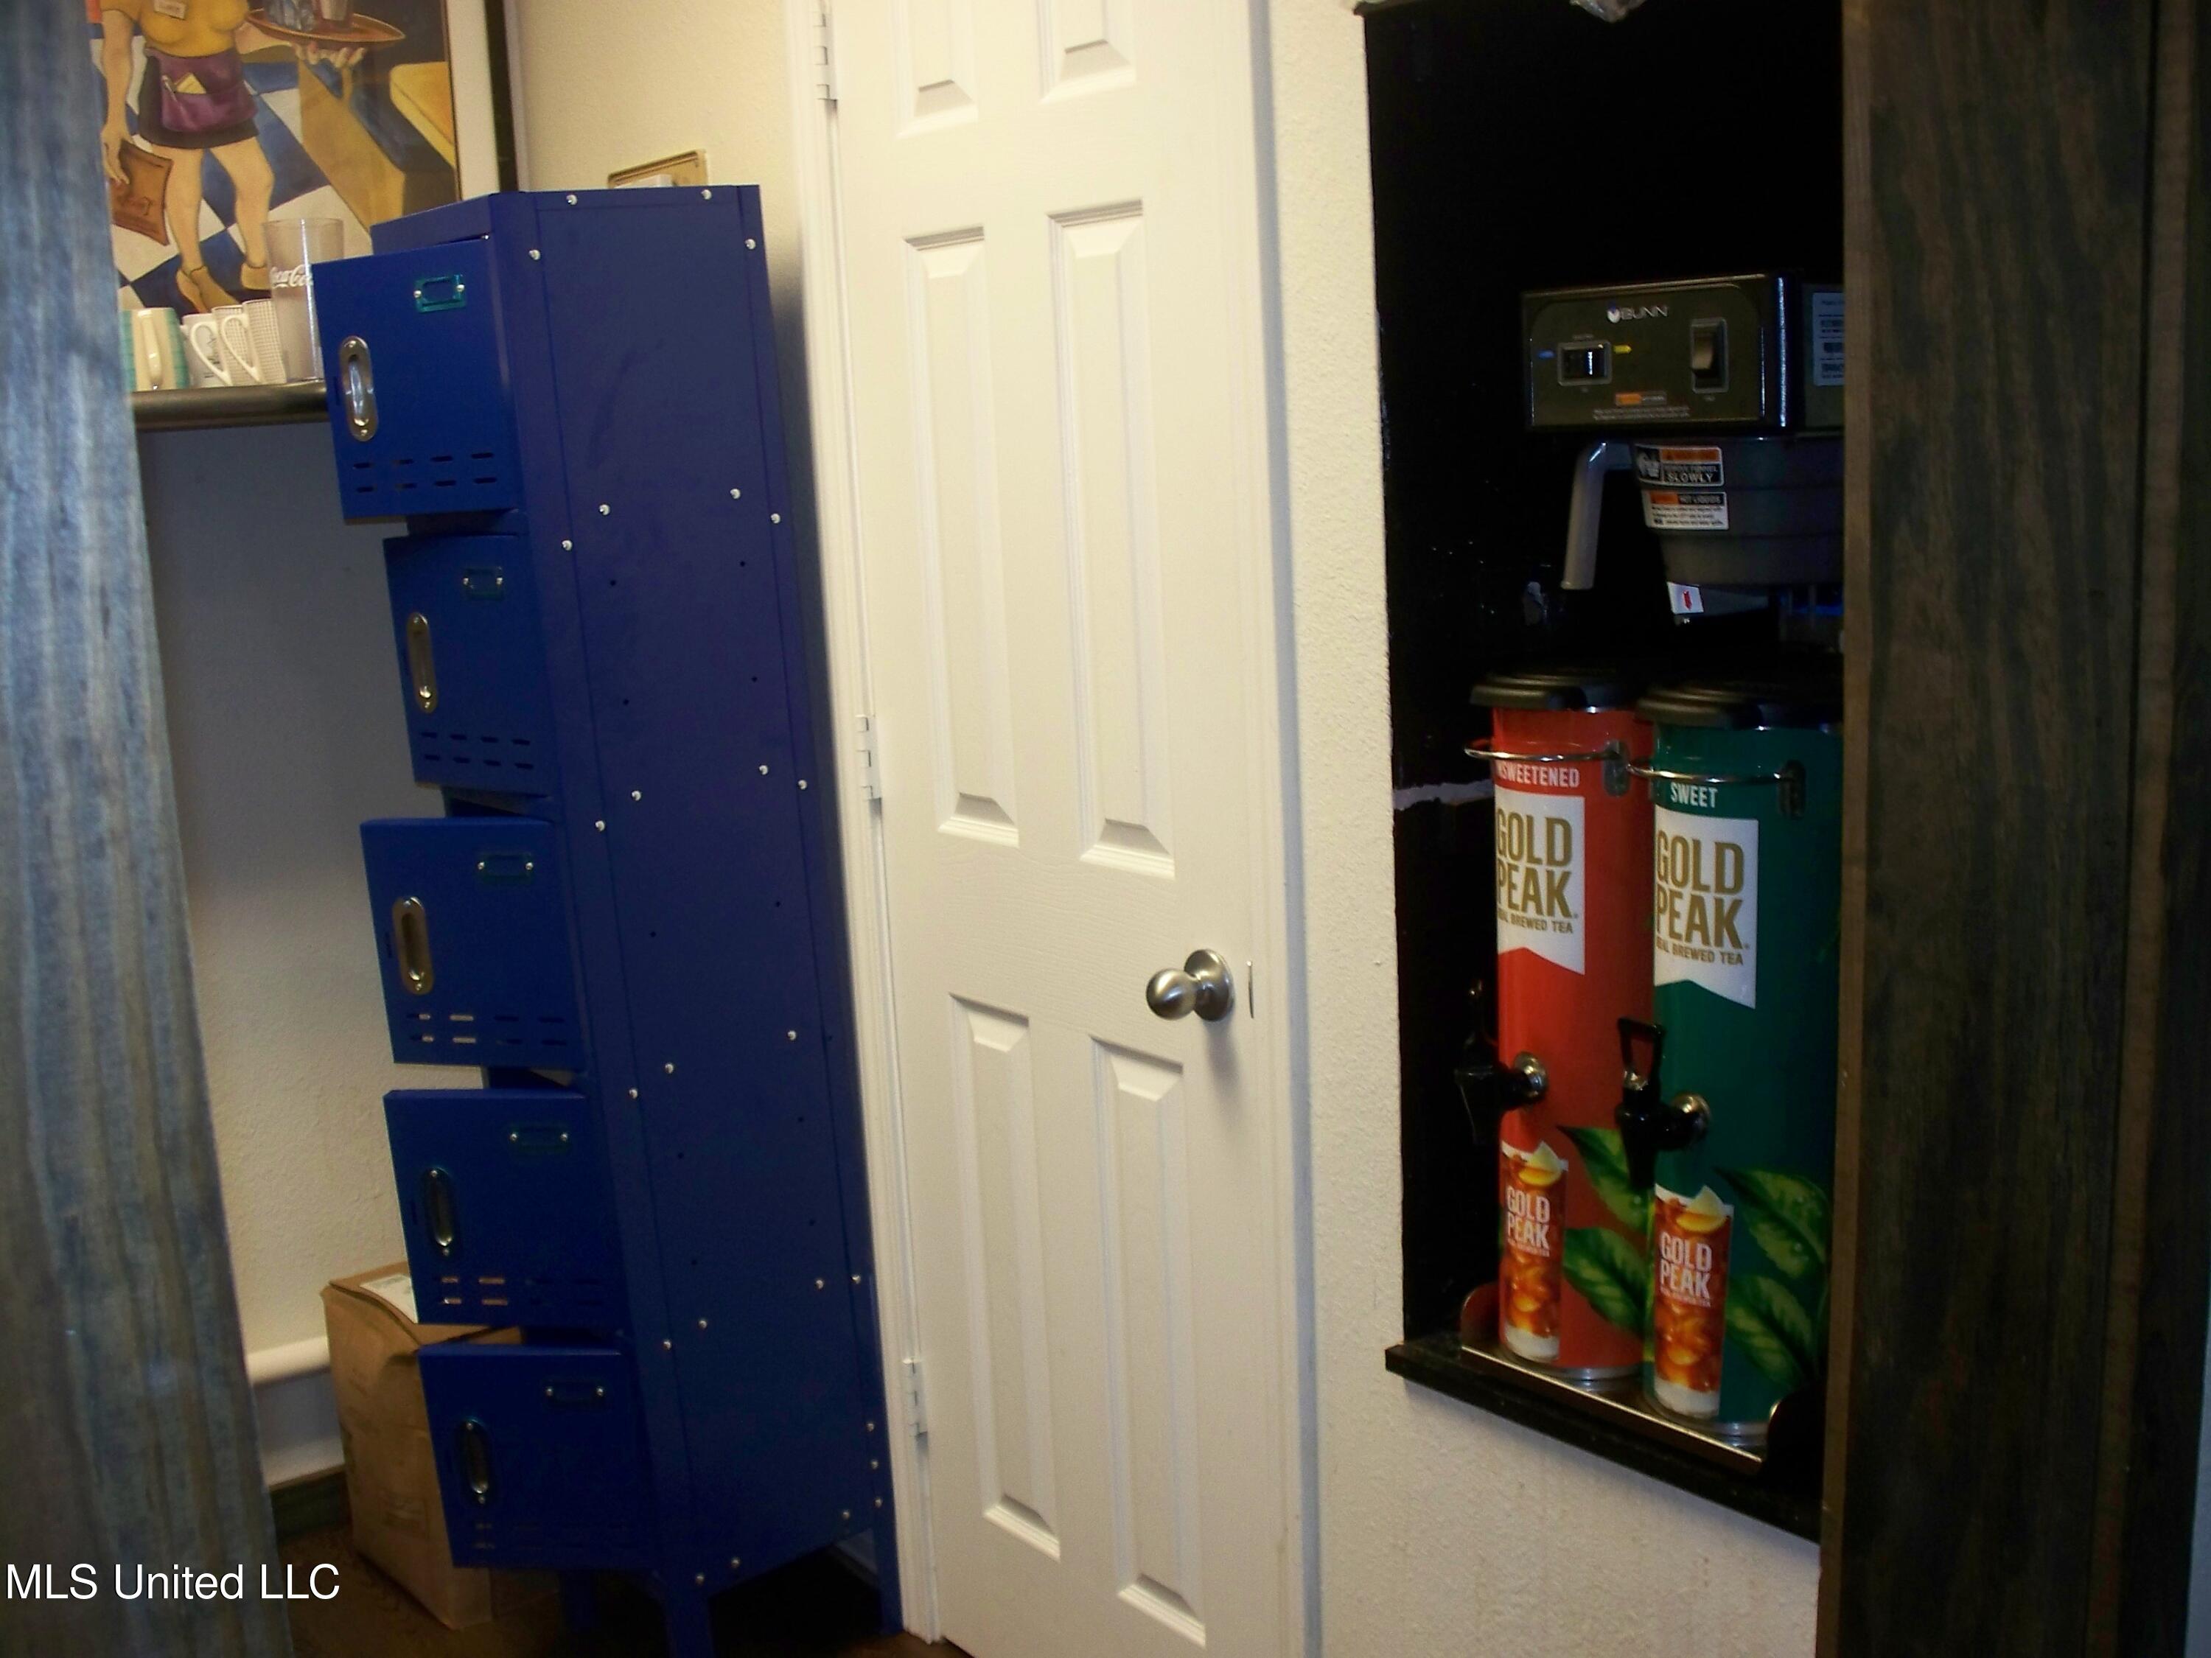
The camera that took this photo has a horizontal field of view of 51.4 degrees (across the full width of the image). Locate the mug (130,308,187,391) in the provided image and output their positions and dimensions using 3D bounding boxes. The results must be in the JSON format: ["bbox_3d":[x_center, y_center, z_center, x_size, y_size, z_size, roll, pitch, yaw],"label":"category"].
[{"bbox_3d":[-1.066,-0.538,2.575,0.077,0.094,0.109,-7,11,-21],"label":"mug"}]

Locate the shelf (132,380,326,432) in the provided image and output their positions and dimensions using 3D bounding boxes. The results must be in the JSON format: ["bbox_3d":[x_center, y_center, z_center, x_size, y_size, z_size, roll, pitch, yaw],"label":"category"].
[{"bbox_3d":[-1.033,-0.493,2.700,0.850,0.043,0.305,-11,13,-37],"label":"shelf"}]

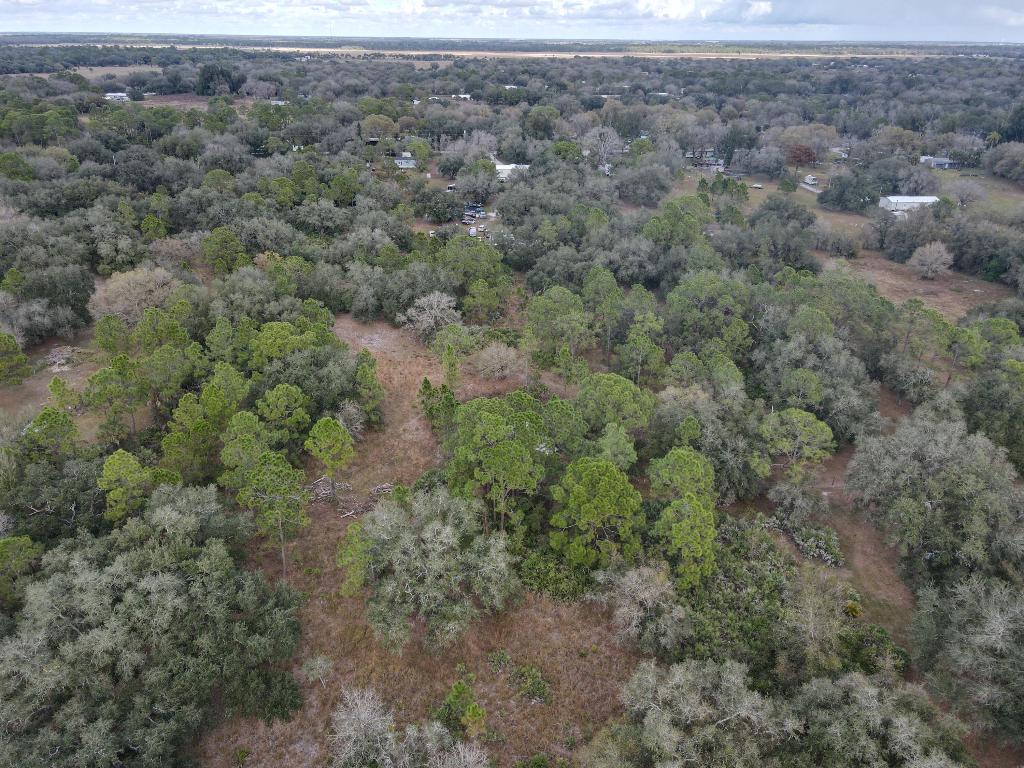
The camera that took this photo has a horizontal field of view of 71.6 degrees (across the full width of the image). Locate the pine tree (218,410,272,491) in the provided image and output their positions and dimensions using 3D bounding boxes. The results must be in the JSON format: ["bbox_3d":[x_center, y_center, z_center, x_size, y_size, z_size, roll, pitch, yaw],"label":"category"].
[{"bbox_3d":[-37.290,10.710,99.440,7.300,14.300,7.300,-10,28,-21],"label":"pine tree"}]

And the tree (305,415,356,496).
[{"bbox_3d":[-25.950,10.950,100.540,7.000,13.090,7.000,-7,27,-15],"label":"tree"}]

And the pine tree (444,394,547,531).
[{"bbox_3d":[-2.160,11.550,92.370,12.500,19.660,11.500,0,26,-1],"label":"pine tree"}]

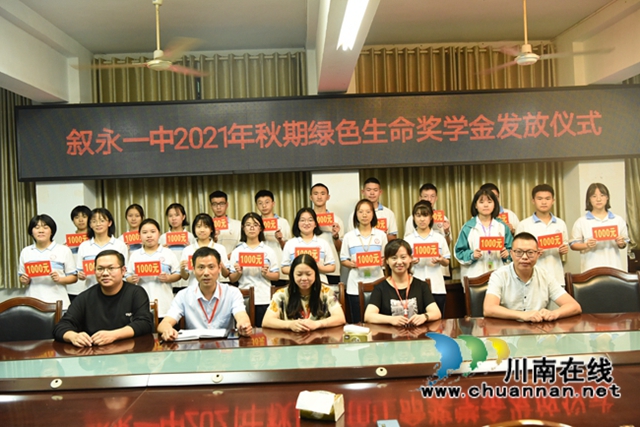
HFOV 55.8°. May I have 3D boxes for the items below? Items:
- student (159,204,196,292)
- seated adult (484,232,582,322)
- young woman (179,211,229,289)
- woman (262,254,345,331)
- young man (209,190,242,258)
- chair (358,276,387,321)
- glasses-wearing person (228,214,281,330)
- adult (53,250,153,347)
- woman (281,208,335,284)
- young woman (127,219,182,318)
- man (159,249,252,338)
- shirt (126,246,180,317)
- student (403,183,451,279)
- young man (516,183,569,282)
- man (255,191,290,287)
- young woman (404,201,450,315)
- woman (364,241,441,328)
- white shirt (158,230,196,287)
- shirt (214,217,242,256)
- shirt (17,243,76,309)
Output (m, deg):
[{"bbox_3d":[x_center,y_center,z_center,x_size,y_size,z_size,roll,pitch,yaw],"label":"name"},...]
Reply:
[{"bbox_3d":[-1.360,0.700,5.804,0.410,1.612,0.350,-2,1,-4],"label":"student"},{"bbox_3d":[1.336,0.761,3.743,0.580,1.294,0.700,-2,0,9],"label":"seated adult"},{"bbox_3d":[-0.970,0.748,5.187,0.430,1.514,0.370,-2,1,-5],"label":"young woman"},{"bbox_3d":[-0.086,0.886,4.131,0.550,1.218,0.720,-2,1,-1],"label":"woman"},{"bbox_3d":[-0.908,0.635,5.622,0.460,1.715,0.360,-2,0,-5],"label":"young man"},{"bbox_3d":[0.559,0.956,4.387,0.600,1.020,0.620,-2,1,0],"label":"chair"},{"bbox_3d":[-0.550,0.733,5.173,0.450,1.494,0.380,-2,0,-4],"label":"glasses-wearing person"},{"bbox_3d":[-1.412,0.895,4.012,0.630,1.303,0.780,-2,1,-3],"label":"adult"},{"bbox_3d":[-0.098,0.715,5.226,0.460,1.514,0.370,-2,1,-2],"label":"woman"},{"bbox_3d":[-1.349,0.774,4.942,0.450,1.477,0.380,-2,0,-8],"label":"young woman"},{"bbox_3d":[-0.750,0.874,4.071,0.610,1.294,0.770,-2,1,-5],"label":"man"},{"bbox_3d":[-1.369,0.563,4.972,0.450,0.610,0.280,-2,0,-9],"label":"shirt"},{"bbox_3d":[1.016,0.562,5.751,0.460,1.714,0.360,-2,1,3],"label":"student"},{"bbox_3d":[1.955,0.559,5.272,0.470,1.637,0.360,-2,0,9],"label":"young man"},{"bbox_3d":[-0.480,0.622,5.622,0.470,1.707,0.360,-2,0,-3],"label":"man"},{"bbox_3d":[0.915,0.663,5.105,0.420,1.547,0.370,-2,1,3],"label":"young woman"},{"bbox_3d":[0.524,0.799,3.743,0.470,1.285,0.680,-2,0,3],"label":"woman"},{"bbox_3d":[-1.337,0.422,5.671,0.400,0.590,0.270,-2,0,-7],"label":"white shirt"},{"bbox_3d":[-0.933,0.342,5.671,0.440,0.640,0.270,-2,0,-5],"label":"shirt"},{"bbox_3d":[-2.254,0.521,5.000,0.470,0.570,0.290,-2,1,-6],"label":"shirt"}]

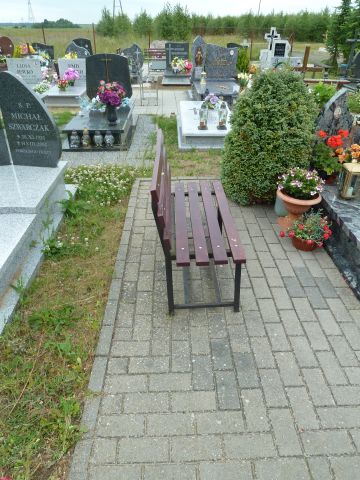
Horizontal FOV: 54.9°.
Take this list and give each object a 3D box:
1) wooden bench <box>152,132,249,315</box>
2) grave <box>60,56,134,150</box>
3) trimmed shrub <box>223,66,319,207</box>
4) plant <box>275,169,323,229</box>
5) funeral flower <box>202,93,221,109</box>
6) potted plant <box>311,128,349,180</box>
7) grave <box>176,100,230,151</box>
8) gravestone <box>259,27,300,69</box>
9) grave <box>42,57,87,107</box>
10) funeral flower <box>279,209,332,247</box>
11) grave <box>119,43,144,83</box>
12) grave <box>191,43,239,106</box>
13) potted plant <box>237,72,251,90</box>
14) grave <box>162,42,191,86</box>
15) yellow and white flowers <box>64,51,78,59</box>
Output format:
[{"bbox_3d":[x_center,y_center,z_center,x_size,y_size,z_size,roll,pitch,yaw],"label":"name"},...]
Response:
[{"bbox_3d":[0.088,-0.124,2.122,0.450,0.835,0.985,-1,32,-1],"label":"wooden bench"},{"bbox_3d":[-1.157,-2.152,5.187,0.890,1.000,2.120,-1,32,-1],"label":"grave"},{"bbox_3d":[0.830,-0.990,3.237,0.870,1.090,0.860,-1,32,-1],"label":"trimmed shrub"},{"bbox_3d":[0.940,-0.342,2.781,0.370,0.475,0.370,-1,32,-1],"label":"plant"},{"bbox_3d":[0.512,-2.284,5.661,0.290,0.270,0.250,-1,32,-1],"label":"funeral flower"},{"bbox_3d":[1.190,-0.649,2.719,0.270,0.420,0.270,-1,32,-1],"label":"potted plant"},{"bbox_3d":[0.417,-1.858,5.421,0.930,0.220,2.050,-1,32,-1],"label":"grave"},{"bbox_3d":[3.020,-5.661,10.377,1.200,1.250,0.380,-1,32,-1],"label":"gravestone"},{"bbox_3d":[-2.363,-3.438,7.452,0.700,0.770,1.700,-1,32,-1],"label":"grave"},{"bbox_3d":[0.939,-0.088,2.569,0.390,0.275,0.340,-1,32,-1],"label":"funeral flower"},{"bbox_3d":[-1.310,-4.998,9.788,0.700,0.950,0.800,-1,32,-1],"label":"grave"},{"bbox_3d":[0.765,-3.427,7.056,0.930,1.180,1.400,-1,32,-1],"label":"grave"},{"bbox_3d":[1.456,-3.596,7.915,0.310,0.420,0.300,-1,32,-1],"label":"potted plant"},{"bbox_3d":[-0.090,-4.843,9.480,0.750,0.920,1.300,-1,32,-1],"label":"grave"},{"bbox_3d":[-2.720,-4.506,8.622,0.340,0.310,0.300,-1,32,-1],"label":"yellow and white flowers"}]

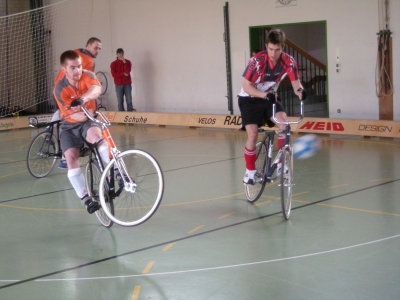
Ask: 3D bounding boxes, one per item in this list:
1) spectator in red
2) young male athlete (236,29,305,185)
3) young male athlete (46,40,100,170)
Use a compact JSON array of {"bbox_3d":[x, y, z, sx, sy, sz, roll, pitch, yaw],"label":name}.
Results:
[{"bbox_3d":[-1.801,-1.453,18.100,0.510,1.760,0.370,-4,7,-10],"label":"spectator in red"},{"bbox_3d":[0.673,-0.410,7.400,0.540,1.460,0.800,-4,7,-14],"label":"young male athlete"},{"bbox_3d":[-1.670,-0.628,10.500,0.640,1.700,0.760,3,8,38],"label":"young male athlete"}]

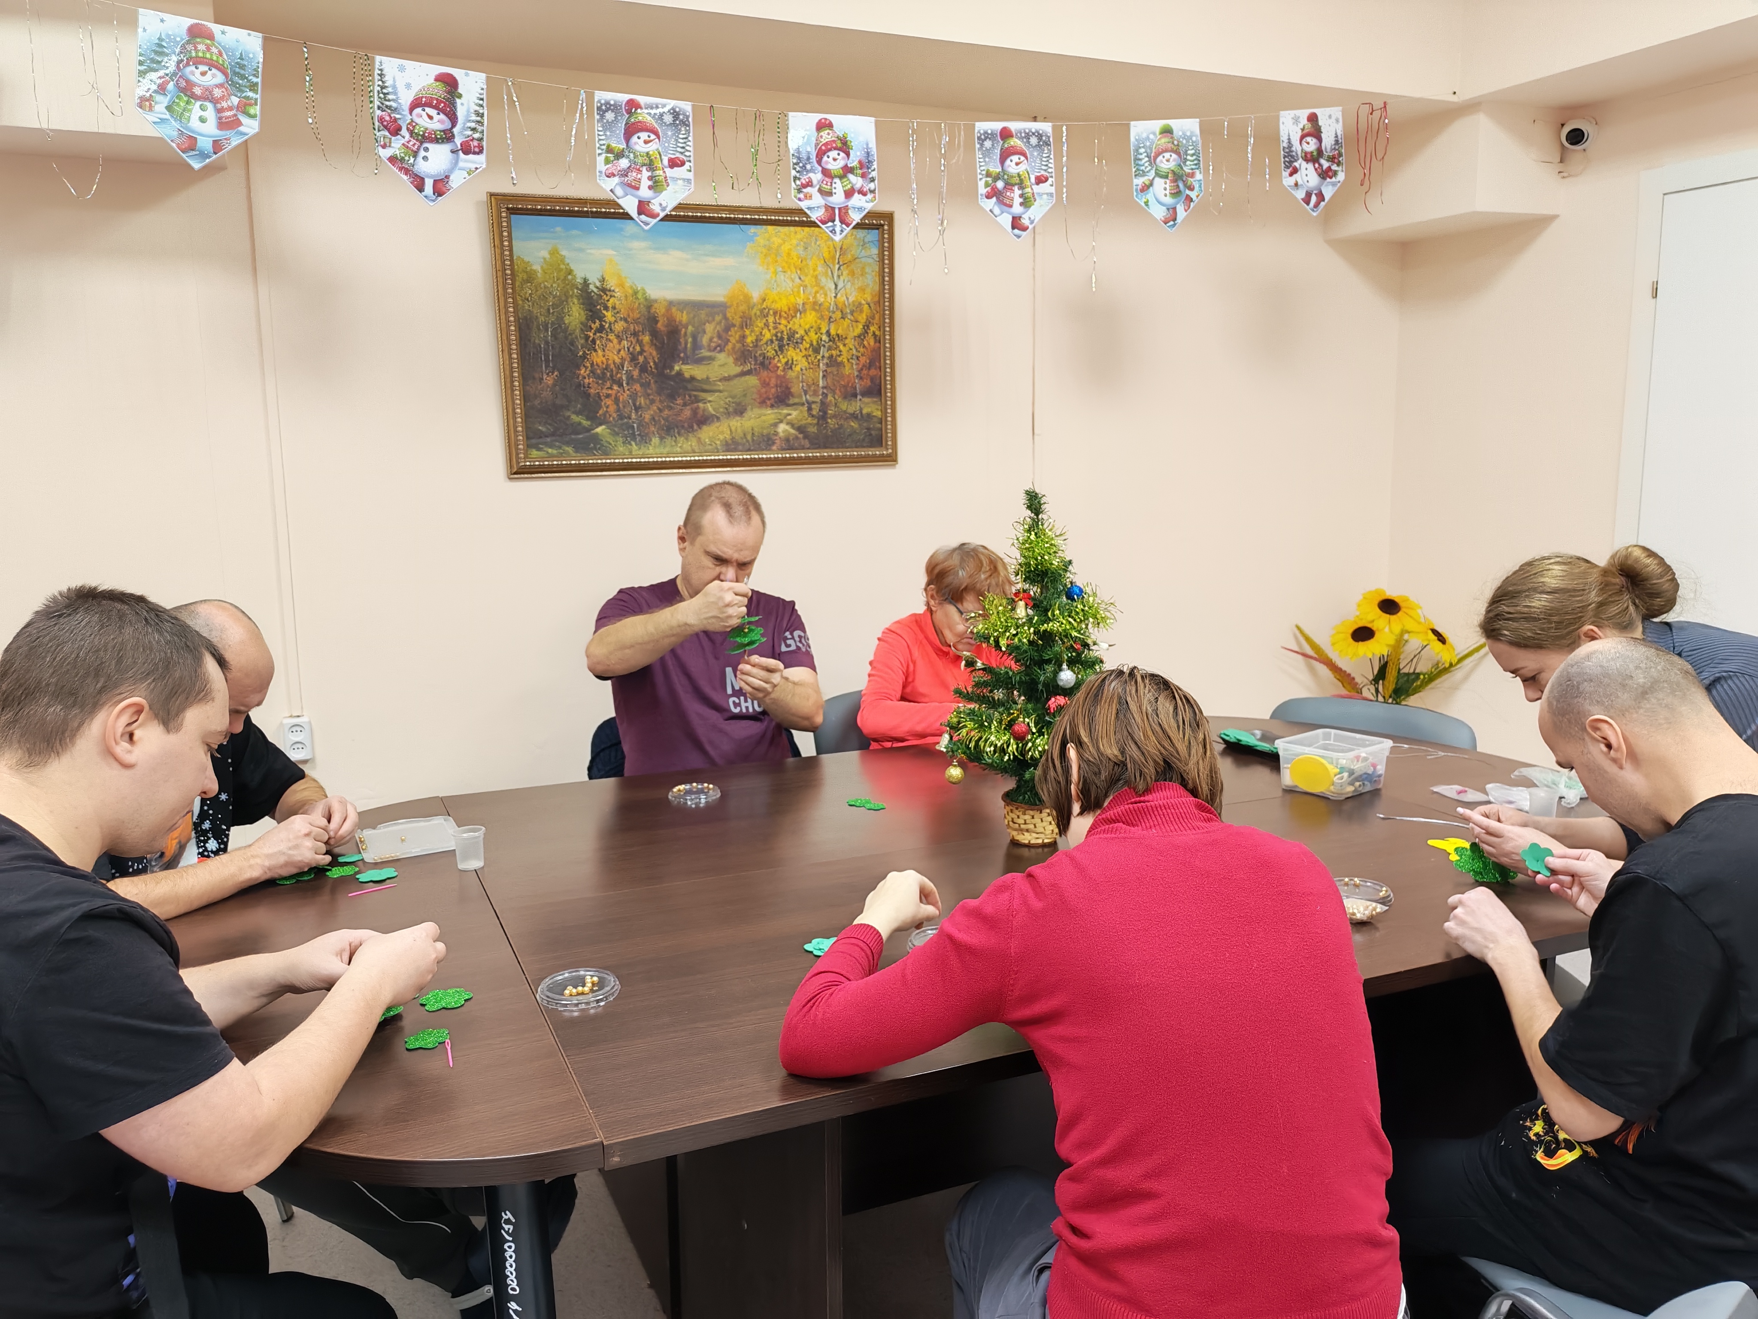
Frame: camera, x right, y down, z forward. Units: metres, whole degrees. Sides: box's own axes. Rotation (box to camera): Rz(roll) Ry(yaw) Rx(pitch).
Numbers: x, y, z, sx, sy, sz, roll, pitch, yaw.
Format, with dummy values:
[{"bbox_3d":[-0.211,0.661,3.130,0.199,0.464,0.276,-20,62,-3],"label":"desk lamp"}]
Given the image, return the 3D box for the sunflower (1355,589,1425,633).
[{"bbox_3d":[1.632,-0.153,4.380,0.200,0.065,0.200,1,48,15],"label":"sunflower"}]

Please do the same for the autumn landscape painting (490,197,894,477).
[{"bbox_3d":[-0.450,-0.841,3.610,1.080,0.690,0.045,-5,13,-24],"label":"autumn landscape painting"}]

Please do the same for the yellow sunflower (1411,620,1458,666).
[{"bbox_3d":[1.762,-0.054,4.350,0.190,0.070,0.190,-11,56,-49],"label":"yellow sunflower"}]

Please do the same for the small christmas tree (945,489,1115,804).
[{"bbox_3d":[0.246,-0.005,2.181,0.275,0.526,0.275,-1,9,0],"label":"small christmas tree"}]

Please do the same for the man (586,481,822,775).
[{"bbox_3d":[-0.306,0.309,2.767,0.530,1.319,0.720,-6,10,-29],"label":"man"}]

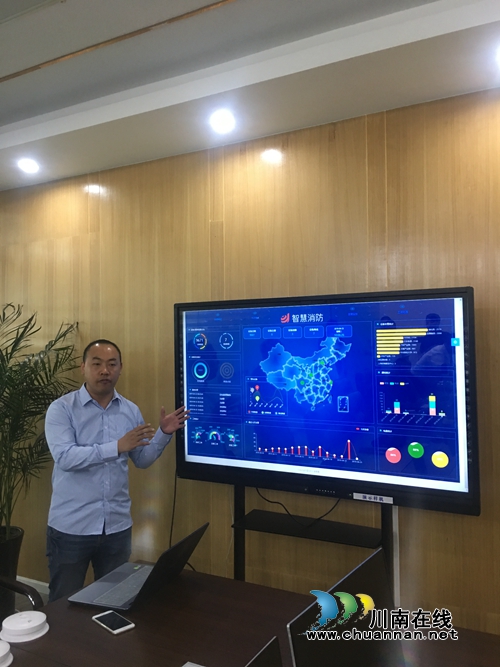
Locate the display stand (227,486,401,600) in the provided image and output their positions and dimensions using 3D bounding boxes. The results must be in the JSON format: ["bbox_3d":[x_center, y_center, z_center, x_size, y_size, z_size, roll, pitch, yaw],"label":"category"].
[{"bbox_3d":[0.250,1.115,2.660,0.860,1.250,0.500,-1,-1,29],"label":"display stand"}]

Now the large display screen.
[{"bbox_3d":[0.286,0.294,2.701,1.528,0.938,0.088,-1,-1,29],"label":"large display screen"}]

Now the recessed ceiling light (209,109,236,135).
[{"bbox_3d":[-0.138,-1.075,2.794,0.130,0.050,0.130,-1,-1,0],"label":"recessed ceiling light"}]

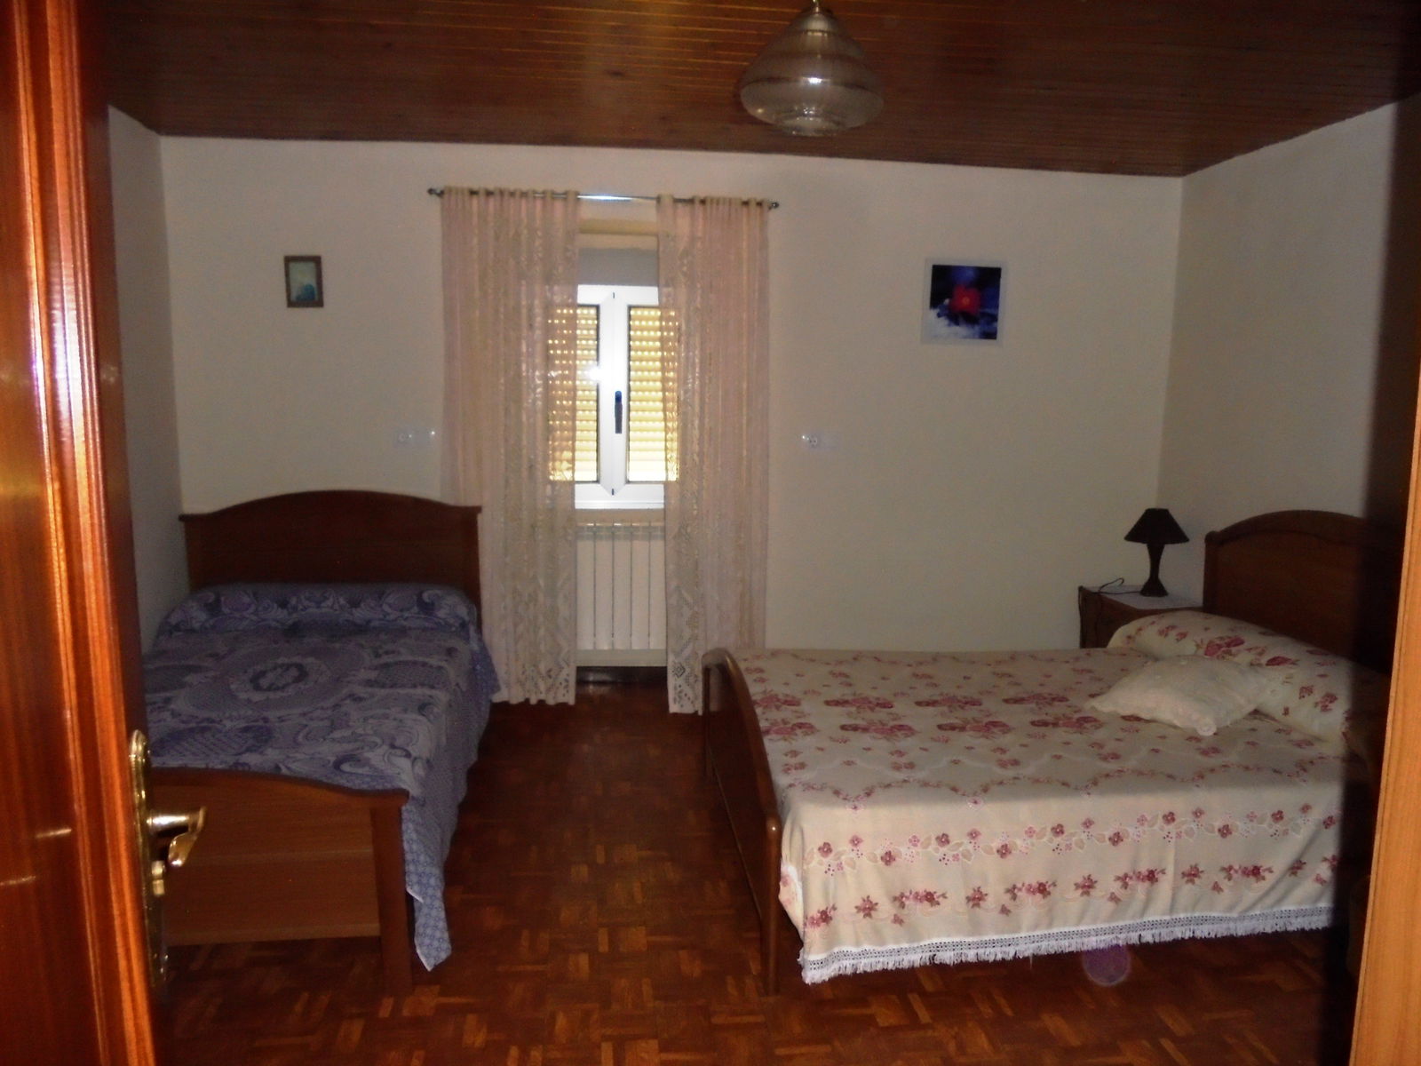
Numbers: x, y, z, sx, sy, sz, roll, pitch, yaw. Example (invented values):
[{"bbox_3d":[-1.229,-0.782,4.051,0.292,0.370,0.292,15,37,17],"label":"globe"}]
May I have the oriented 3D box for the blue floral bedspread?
[{"bbox_3d":[-1.356,0.613,3.344,1.245,0.600,1.940,0,8,-7],"label":"blue floral bedspread"}]

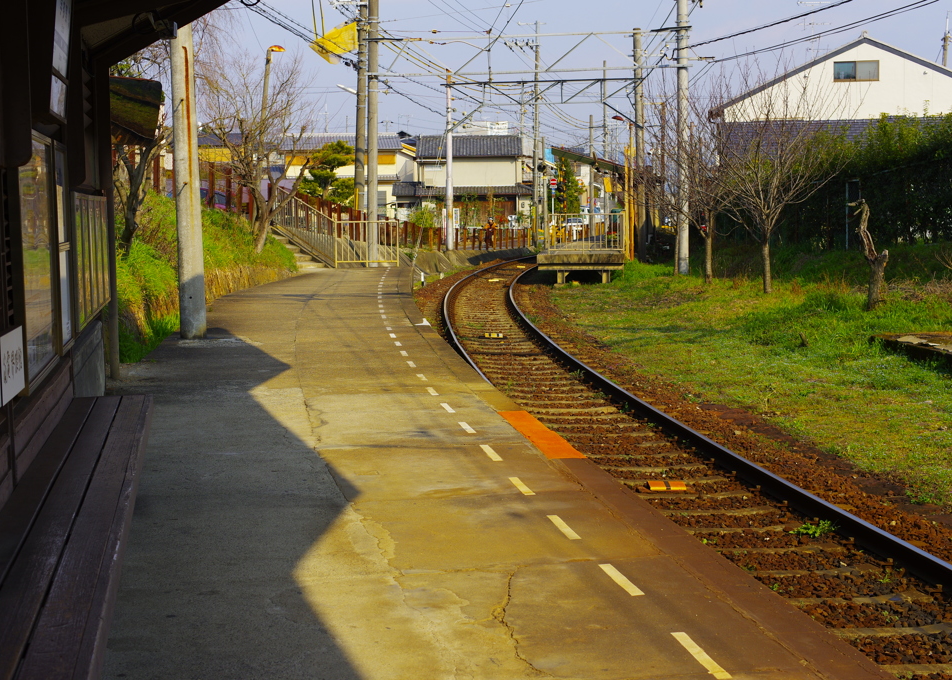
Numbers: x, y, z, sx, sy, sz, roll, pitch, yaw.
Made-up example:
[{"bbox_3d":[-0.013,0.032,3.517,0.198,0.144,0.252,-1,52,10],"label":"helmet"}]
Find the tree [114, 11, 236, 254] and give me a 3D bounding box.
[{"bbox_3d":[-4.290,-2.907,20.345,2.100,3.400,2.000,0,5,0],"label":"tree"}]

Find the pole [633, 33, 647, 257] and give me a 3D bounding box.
[{"bbox_3d":[5.141,-6.156,46.162,0.320,7.400,0.320,-2,5,0],"label":"pole"}]

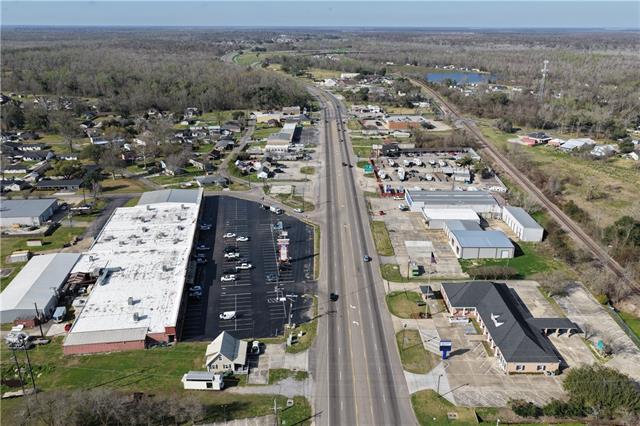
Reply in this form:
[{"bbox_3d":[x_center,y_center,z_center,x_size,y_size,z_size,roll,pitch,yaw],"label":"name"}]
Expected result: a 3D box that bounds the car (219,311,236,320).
[{"bbox_3d":[-31.700,35.280,171.670,5.500,2.150,2.050,-3,21,-10],"label":"car"}]

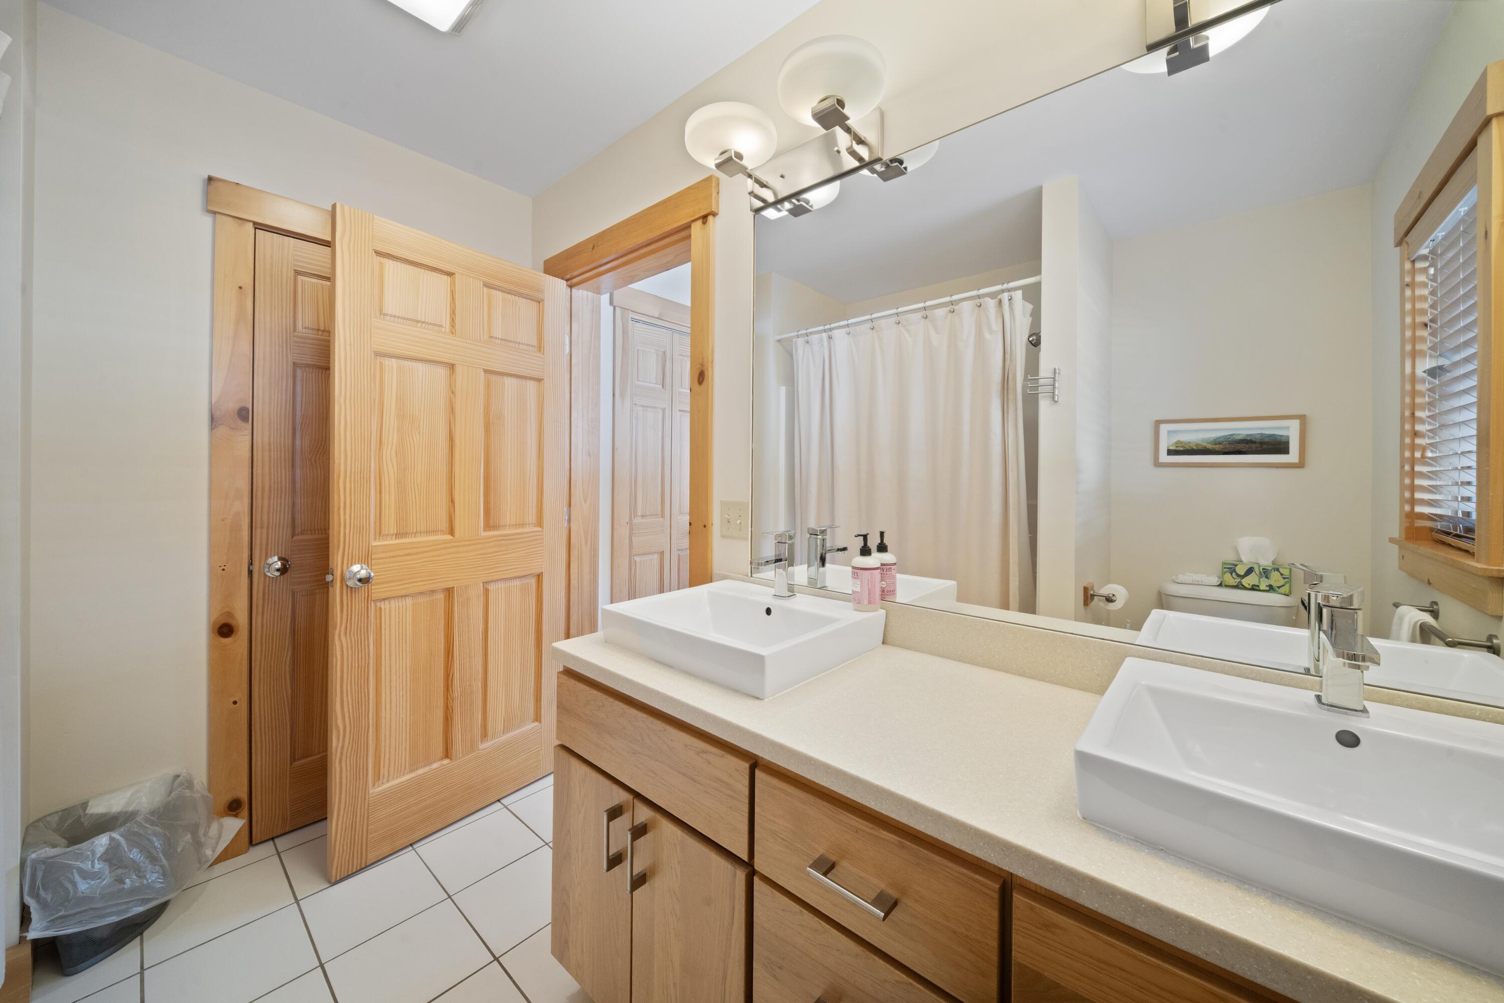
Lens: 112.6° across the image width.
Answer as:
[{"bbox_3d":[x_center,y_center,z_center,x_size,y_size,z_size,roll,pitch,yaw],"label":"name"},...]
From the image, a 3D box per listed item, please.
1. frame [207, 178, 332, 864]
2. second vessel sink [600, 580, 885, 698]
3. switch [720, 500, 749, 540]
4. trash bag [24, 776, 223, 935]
[{"bbox_3d":[-1.489,0.074,1.947,0.080,2.216,0.850,2,1,41],"label":"frame"},{"bbox_3d":[-0.018,0.295,1.188,0.496,0.081,0.442,2,1,41],"label":"second vessel sink"},{"bbox_3d":[-0.054,0.055,1.536,0.115,0.116,0.013,2,1,41],"label":"switch"},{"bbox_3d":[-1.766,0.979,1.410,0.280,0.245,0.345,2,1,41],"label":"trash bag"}]

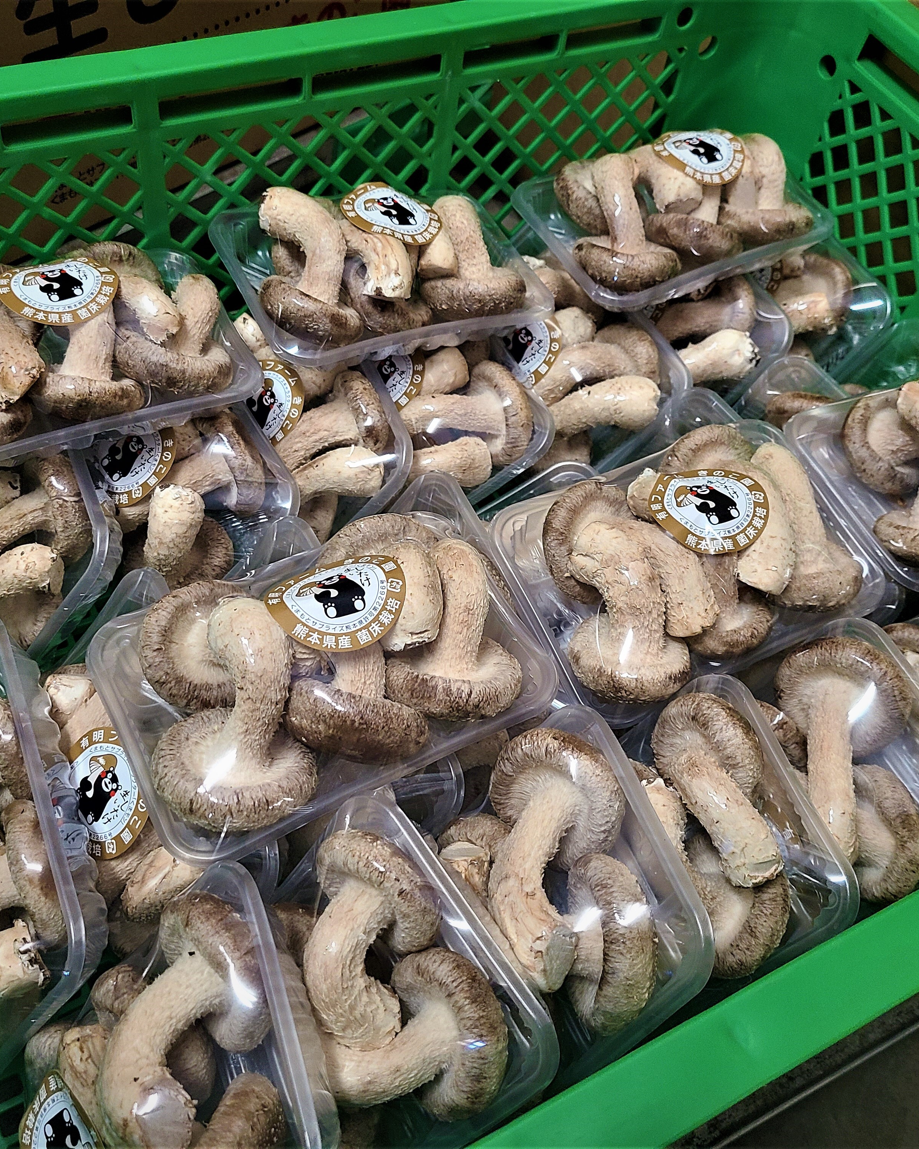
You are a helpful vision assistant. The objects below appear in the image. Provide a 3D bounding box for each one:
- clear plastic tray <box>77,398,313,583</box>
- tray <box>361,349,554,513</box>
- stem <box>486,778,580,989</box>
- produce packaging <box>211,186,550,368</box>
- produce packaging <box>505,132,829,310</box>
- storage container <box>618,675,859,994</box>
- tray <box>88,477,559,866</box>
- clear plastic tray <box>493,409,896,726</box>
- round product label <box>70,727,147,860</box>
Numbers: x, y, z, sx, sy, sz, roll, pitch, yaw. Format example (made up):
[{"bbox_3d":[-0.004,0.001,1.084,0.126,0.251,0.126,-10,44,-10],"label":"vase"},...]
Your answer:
[{"bbox_3d":[-0.124,-0.042,0.526,0.094,0.032,0.132,-37,61,11],"label":"clear plastic tray"},{"bbox_3d":[-0.019,-0.080,0.566,0.094,0.032,0.132,-34,62,5],"label":"tray"},{"bbox_3d":[0.021,0.087,0.325,0.021,0.019,0.055,3,79,31],"label":"stem"},{"bbox_3d":[-0.030,-0.118,0.456,0.126,0.054,0.084,-17,62,-30],"label":"produce packaging"},{"bbox_3d":[0.102,-0.174,0.554,0.132,0.057,0.094,-20,56,-15],"label":"produce packaging"},{"bbox_3d":[0.067,0.095,0.379,0.054,0.126,0.084,-6,60,-45],"label":"storage container"},{"bbox_3d":[-0.038,0.029,0.342,0.126,0.054,0.084,-21,59,-22],"label":"tray"},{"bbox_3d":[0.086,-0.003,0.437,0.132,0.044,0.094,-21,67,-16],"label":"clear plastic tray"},{"bbox_3d":[-0.110,0.068,0.356,0.003,0.041,0.041,7,44,-51],"label":"round product label"}]

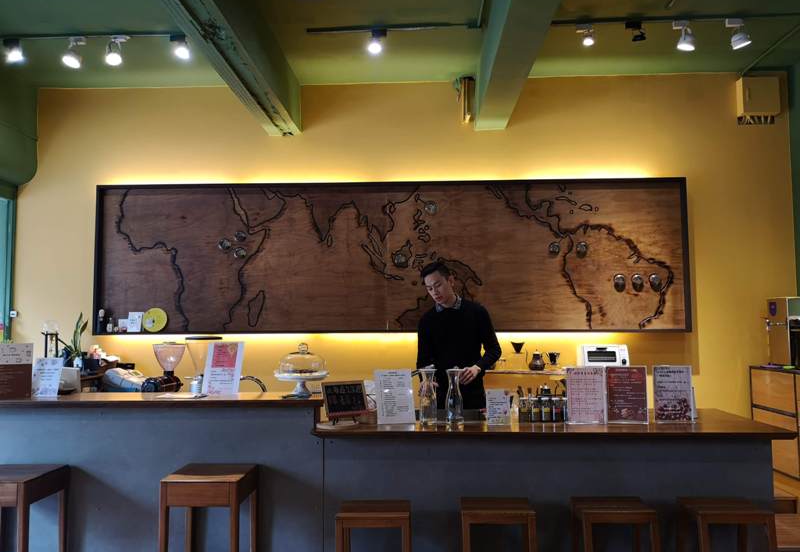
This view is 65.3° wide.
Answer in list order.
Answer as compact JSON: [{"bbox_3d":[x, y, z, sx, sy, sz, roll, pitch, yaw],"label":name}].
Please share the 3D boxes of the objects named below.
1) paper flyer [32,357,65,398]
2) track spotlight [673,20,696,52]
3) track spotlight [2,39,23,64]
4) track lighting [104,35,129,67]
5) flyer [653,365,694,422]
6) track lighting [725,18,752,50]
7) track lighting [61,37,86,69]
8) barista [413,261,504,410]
[{"bbox_3d":[-1.885,0.545,3.353,0.150,0.205,0.045,-1,-14,2],"label":"paper flyer"},{"bbox_3d":[1.912,-1.610,4.194,0.145,0.180,0.125,-2,-4,23],"label":"track spotlight"},{"bbox_3d":[-2.733,-1.587,4.412,0.130,0.150,0.130,1,-4,-18],"label":"track spotlight"},{"bbox_3d":[-1.993,-1.585,4.386,0.150,0.170,0.150,0,-4,-3],"label":"track lighting"},{"bbox_3d":[1.450,0.626,3.320,0.215,0.305,0.060,-1,-4,7],"label":"flyer"},{"bbox_3d":[2.268,-1.618,4.181,0.150,0.175,0.120,1,-4,-17],"label":"track lighting"},{"bbox_3d":[-2.300,-1.575,4.396,0.150,0.175,0.150,-3,-5,37],"label":"track lighting"},{"bbox_3d":[0.380,0.795,3.924,0.510,1.780,0.390,-1,-4,15],"label":"barista"}]

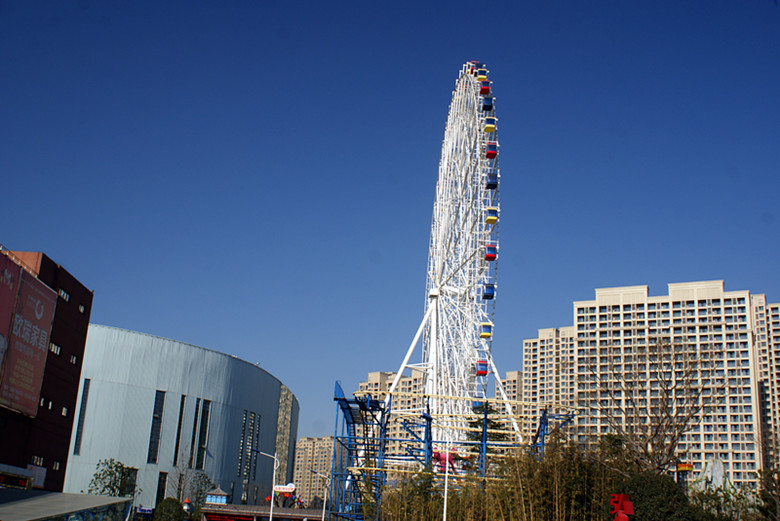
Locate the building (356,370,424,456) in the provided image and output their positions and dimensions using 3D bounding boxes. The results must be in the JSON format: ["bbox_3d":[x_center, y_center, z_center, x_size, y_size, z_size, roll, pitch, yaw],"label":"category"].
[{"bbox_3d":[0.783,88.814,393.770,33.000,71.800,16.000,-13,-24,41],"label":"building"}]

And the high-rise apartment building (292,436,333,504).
[{"bbox_3d":[-52.434,161.674,618.399,32.000,62.500,15.000,-11,-22,38],"label":"high-rise apartment building"}]

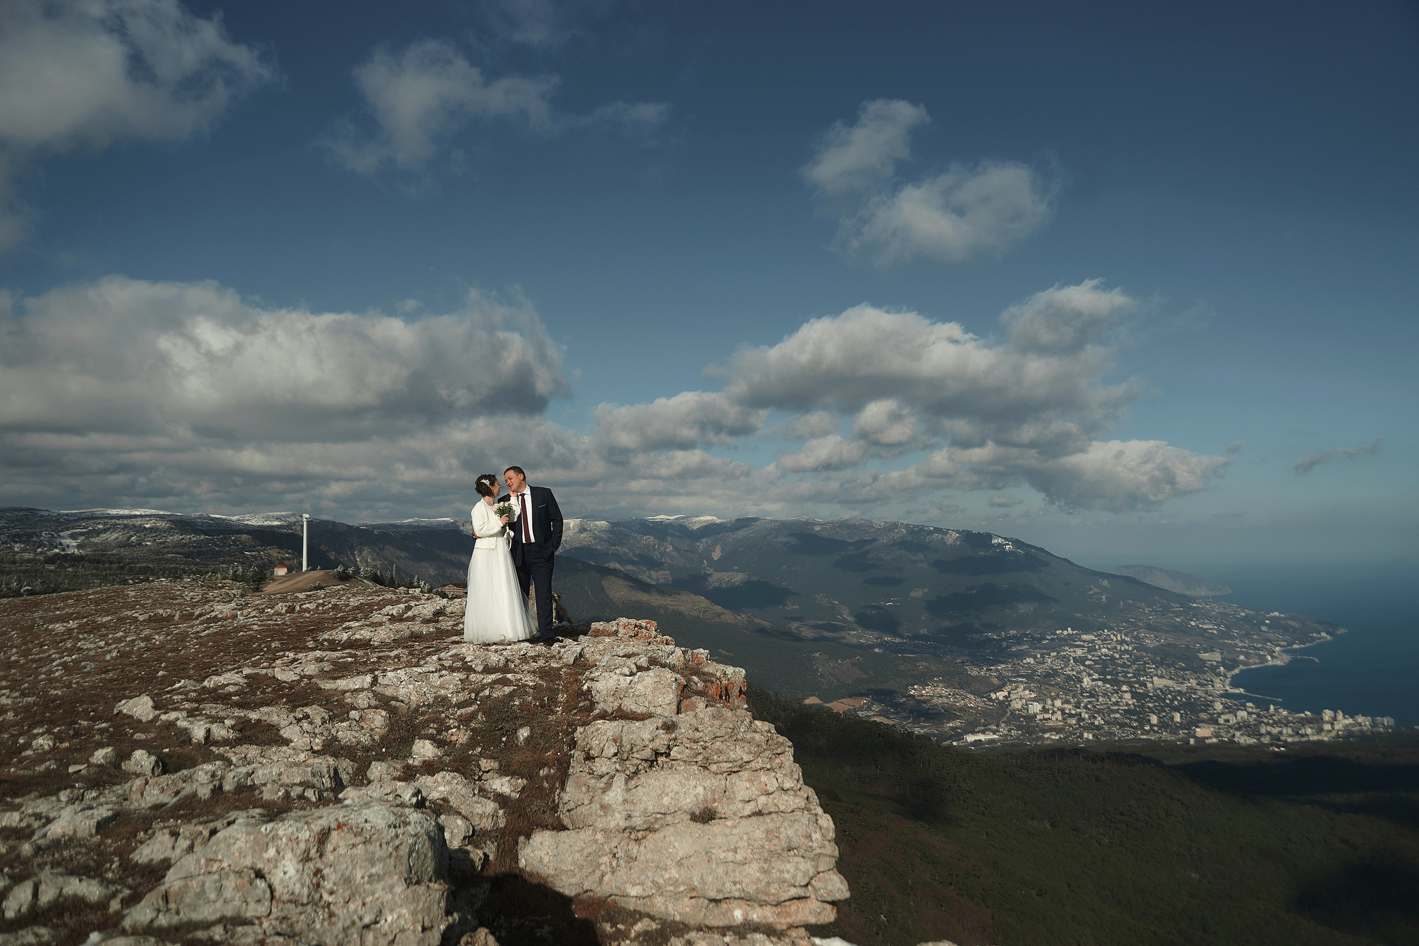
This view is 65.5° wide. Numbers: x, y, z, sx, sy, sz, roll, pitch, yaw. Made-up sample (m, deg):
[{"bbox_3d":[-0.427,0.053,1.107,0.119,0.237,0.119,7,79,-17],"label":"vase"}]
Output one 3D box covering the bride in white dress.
[{"bbox_3d":[-2.060,0.830,10.800,0.660,1.650,0.620,-2,-4,36],"label":"bride in white dress"}]

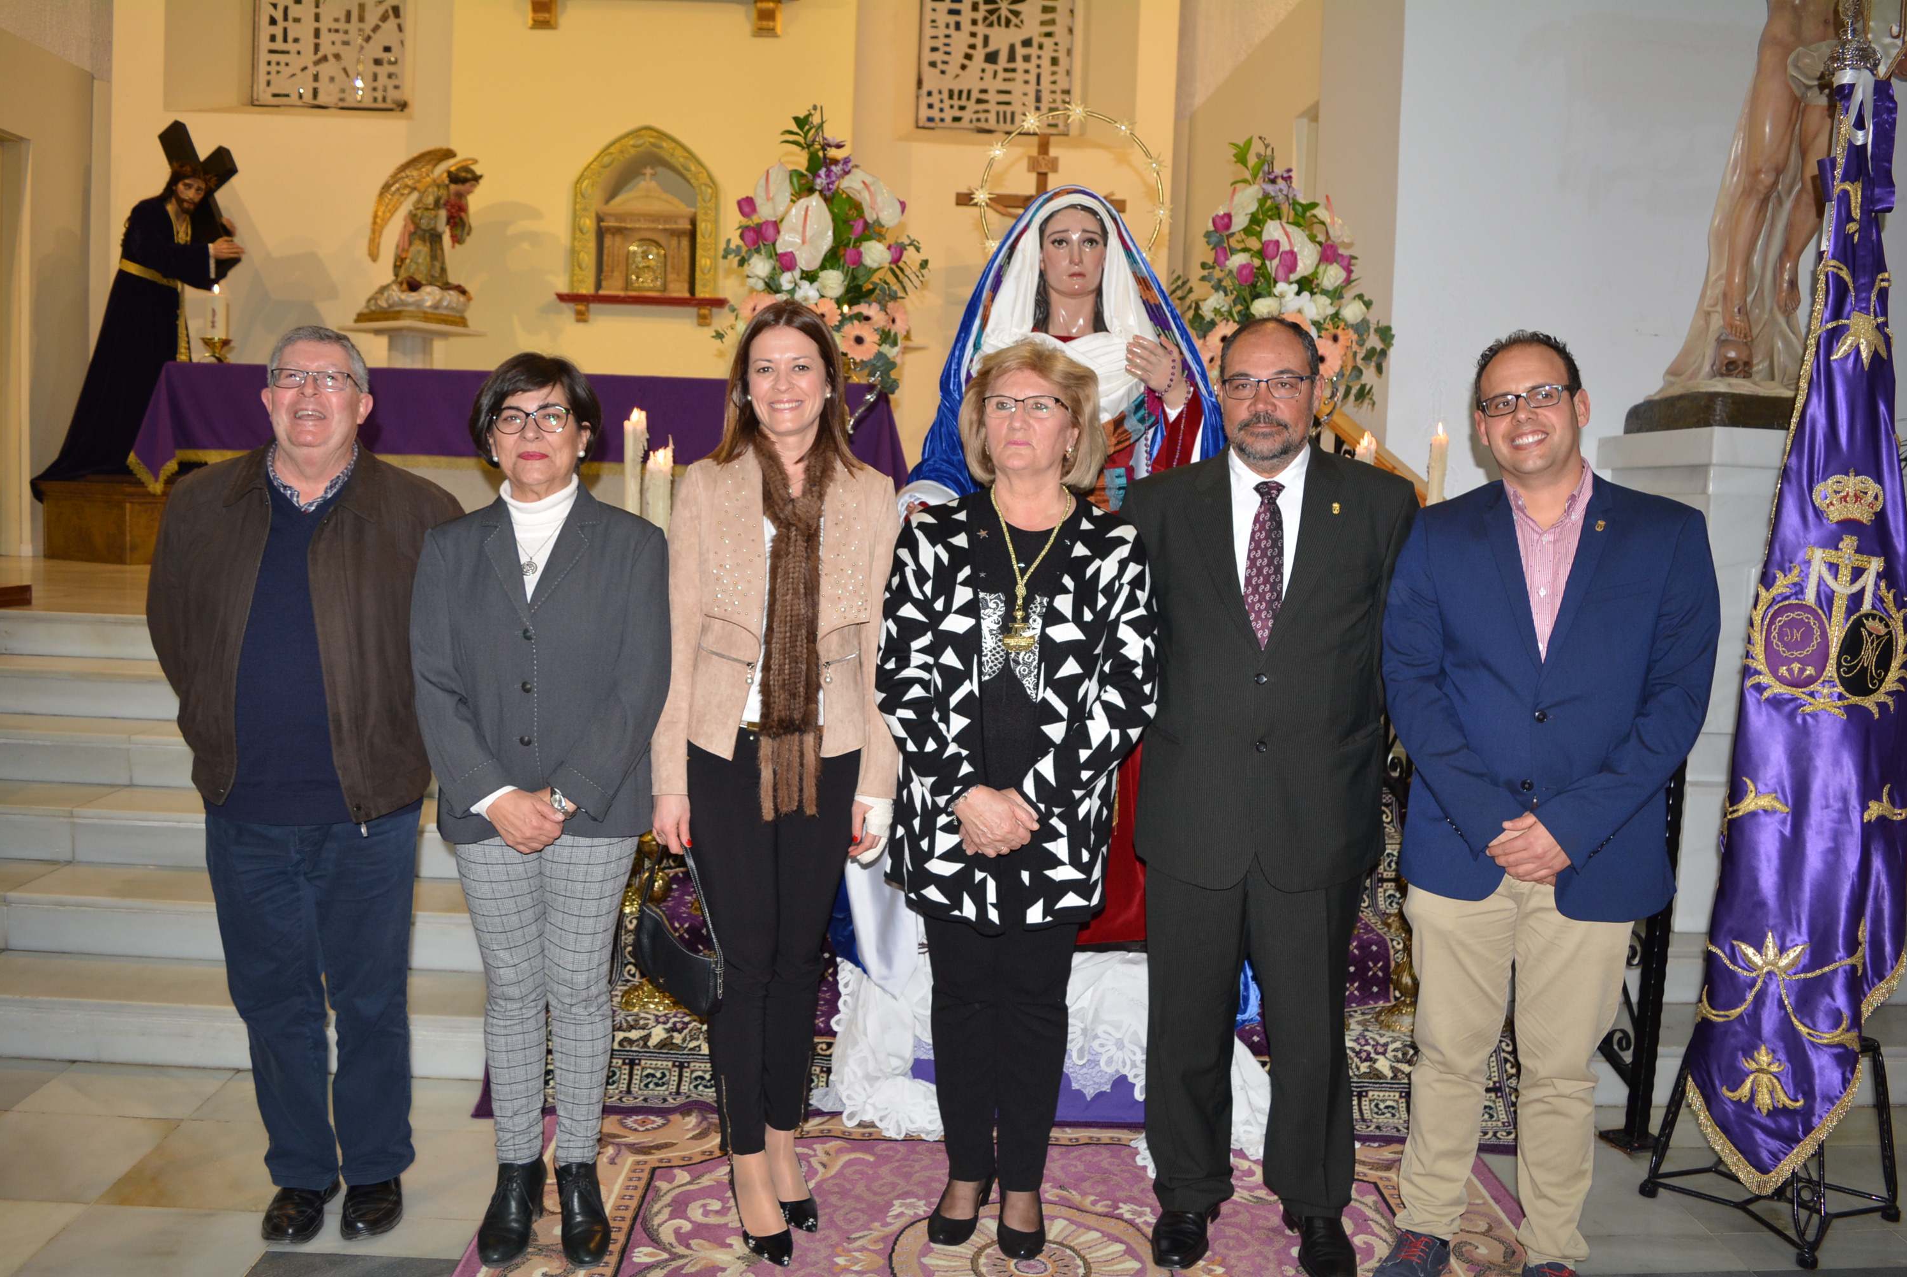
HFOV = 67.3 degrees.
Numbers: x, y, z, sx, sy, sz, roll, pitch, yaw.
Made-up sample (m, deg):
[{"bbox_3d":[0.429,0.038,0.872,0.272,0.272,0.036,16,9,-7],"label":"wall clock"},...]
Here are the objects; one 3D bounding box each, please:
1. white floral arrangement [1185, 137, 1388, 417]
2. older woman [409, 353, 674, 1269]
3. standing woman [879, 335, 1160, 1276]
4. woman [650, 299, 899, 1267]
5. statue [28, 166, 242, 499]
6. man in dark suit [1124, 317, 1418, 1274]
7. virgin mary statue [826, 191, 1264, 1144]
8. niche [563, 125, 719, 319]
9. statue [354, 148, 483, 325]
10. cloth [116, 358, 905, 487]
[{"bbox_3d":[0.794,-0.862,3.458,0.500,0.670,0.430,3,6,8],"label":"white floral arrangement"},{"bbox_3d":[-0.749,0.309,2.592,0.470,1.620,0.330,2,6,-7],"label":"older woman"},{"bbox_3d":[0.113,0.298,2.692,0.500,1.680,0.340,2,6,0],"label":"standing woman"},{"bbox_3d":[-0.331,0.265,2.663,0.455,1.730,0.330,2,6,-4],"label":"woman"},{"bbox_3d":[-4.054,-1.564,7.140,1.000,1.700,0.650,4,6,13],"label":"statue"},{"bbox_3d":[0.578,0.297,2.677,0.530,1.730,0.340,2,6,1],"label":"man in dark suit"},{"bbox_3d":[0.201,0.074,3.305,0.910,2.030,0.720,2,6,0],"label":"virgin mary statue"},{"bbox_3d":[-1.691,-2.239,7.754,0.920,1.080,0.350,2,6,-2],"label":"niche"},{"bbox_3d":[-2.755,-2.070,7.383,0.520,0.940,0.520,5,6,22],"label":"statue"},{"bbox_3d":[-1.912,-0.989,6.621,3.280,0.480,0.950,2,6,-2],"label":"cloth"}]

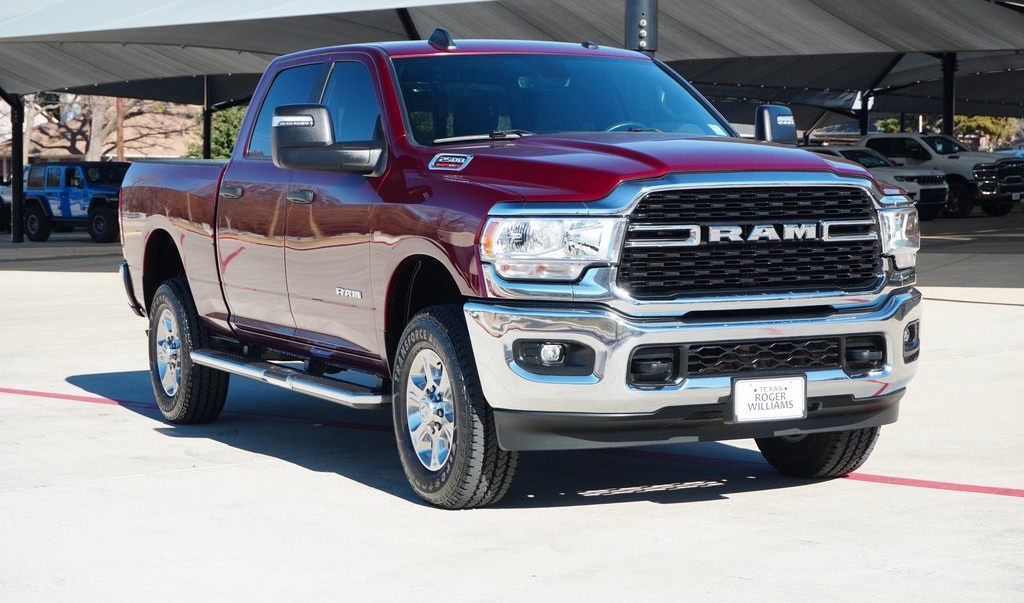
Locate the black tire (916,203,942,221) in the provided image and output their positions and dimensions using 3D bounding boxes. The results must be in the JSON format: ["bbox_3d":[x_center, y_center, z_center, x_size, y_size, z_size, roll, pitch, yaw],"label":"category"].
[{"bbox_3d":[9.418,-2.213,45.400,0.770,0.770,0.270,2,4,43],"label":"black tire"}]

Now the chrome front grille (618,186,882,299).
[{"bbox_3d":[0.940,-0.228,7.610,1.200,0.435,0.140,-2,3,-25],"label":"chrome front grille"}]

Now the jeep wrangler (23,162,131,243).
[{"bbox_3d":[-10.328,-2.434,49.089,1.920,1.930,4.750,-3,4,-44],"label":"jeep wrangler"}]

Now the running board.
[{"bbox_3d":[-1.131,0.355,9.809,0.220,0.110,2.500,-2,3,-25],"label":"running board"}]

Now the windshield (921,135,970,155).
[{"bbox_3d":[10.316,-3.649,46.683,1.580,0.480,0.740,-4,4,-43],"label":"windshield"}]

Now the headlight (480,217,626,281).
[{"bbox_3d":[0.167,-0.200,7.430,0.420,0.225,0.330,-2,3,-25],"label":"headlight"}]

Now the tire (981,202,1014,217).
[{"bbox_3d":[11.433,-2.405,46.854,0.280,0.835,0.840,-4,4,-43],"label":"tire"}]

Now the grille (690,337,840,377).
[{"bbox_3d":[0.962,0.208,7.601,0.690,0.125,0.070,-2,3,-25],"label":"grille"}]

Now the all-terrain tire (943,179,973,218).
[{"bbox_3d":[10.187,-2.316,45.668,0.280,0.835,0.840,-4,4,-43],"label":"all-terrain tire"}]

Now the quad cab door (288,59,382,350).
[{"bbox_3d":[-0.717,-0.476,8.921,0.250,1.340,1.170,-2,3,-25],"label":"quad cab door"}]

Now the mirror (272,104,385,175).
[{"bbox_3d":[-0.810,-0.683,8.480,0.410,0.310,0.300,-2,3,-25],"label":"mirror"}]

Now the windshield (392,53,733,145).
[{"bbox_3d":[0.214,-0.910,8.953,1.600,0.160,0.780,-2,43,-25],"label":"windshield"}]

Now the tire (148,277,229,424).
[{"bbox_3d":[-1.880,0.286,11.547,0.275,0.835,0.840,-2,3,-25],"label":"tire"}]

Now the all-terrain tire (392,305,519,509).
[{"bbox_3d":[-0.237,0.428,8.134,0.275,0.835,0.840,-2,3,-25],"label":"all-terrain tire"}]

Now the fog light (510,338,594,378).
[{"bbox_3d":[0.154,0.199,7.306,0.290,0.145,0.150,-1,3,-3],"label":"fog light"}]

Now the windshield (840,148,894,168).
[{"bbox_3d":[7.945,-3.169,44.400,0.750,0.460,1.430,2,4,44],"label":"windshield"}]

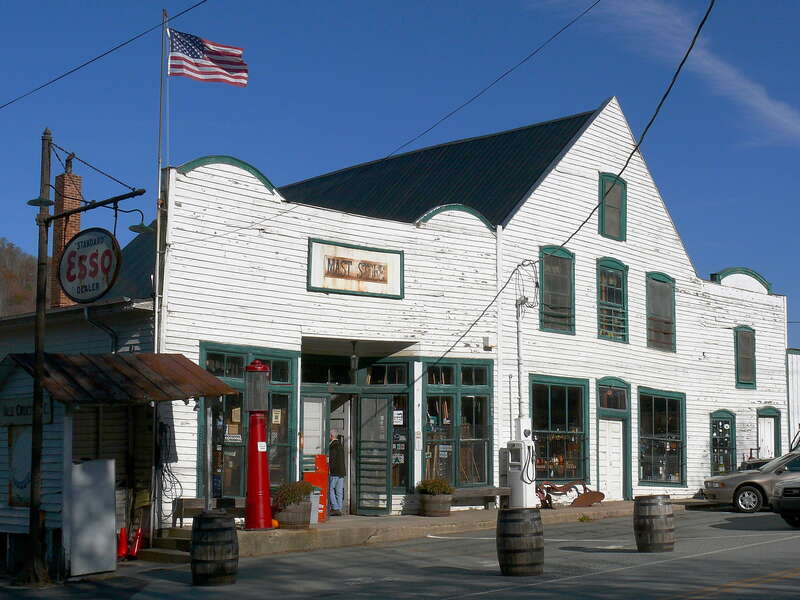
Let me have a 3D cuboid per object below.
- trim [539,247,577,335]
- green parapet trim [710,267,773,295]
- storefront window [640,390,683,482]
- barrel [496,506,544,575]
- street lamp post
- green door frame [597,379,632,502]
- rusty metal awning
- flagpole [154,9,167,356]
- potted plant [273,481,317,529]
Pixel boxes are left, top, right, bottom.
[{"bbox_3d":[3.831,-0.254,25.680,1.309,2.108,0.130,6,-9,-40],"label":"trim"},{"bbox_3d":[10.241,-0.636,31.532,3.100,0.680,0.350,7,-10,-41],"label":"green parapet trim"},{"bbox_3d":[6.950,3.645,27.983,2.150,2.500,0.200,7,-10,-41],"label":"storefront window"},{"bbox_3d":[1.662,3.340,14.752,0.650,0.890,0.650,0,-7,6],"label":"barrel"},{"bbox_3d":[-4.034,0.551,13.667,0.420,6.200,2.850,7,-10,-41],"label":"street lamp post"},{"bbox_3d":[5.370,3.461,26.625,1.388,3.075,0.200,6,-9,-40],"label":"green door frame"},{"bbox_3d":[-4.174,1.197,16.373,3.000,0.880,2.000,7,-10,-41],"label":"rusty metal awning"},{"bbox_3d":[-4.404,-0.544,19.380,0.100,9.910,0.100,6,-9,-41],"label":"flagpole"},{"bbox_3d":[-1.754,3.387,17.683,0.700,0.780,0.700,1,-8,0],"label":"potted plant"}]

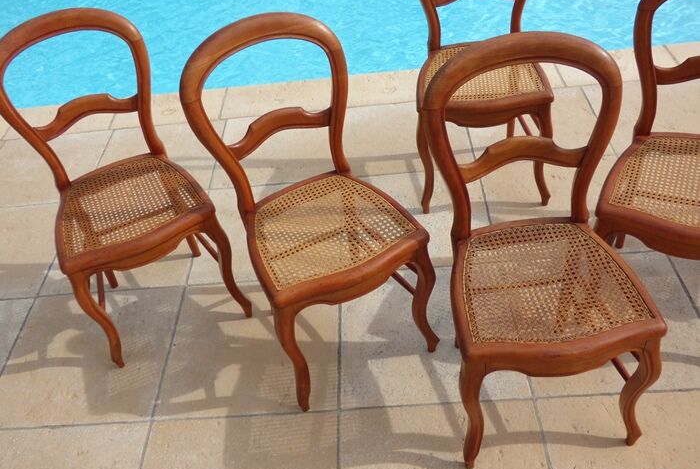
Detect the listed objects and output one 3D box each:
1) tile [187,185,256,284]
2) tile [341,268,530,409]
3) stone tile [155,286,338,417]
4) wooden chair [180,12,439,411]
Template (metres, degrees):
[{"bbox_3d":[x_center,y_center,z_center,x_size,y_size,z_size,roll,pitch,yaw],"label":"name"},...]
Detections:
[{"bbox_3d":[-0.284,-0.012,2.377,0.502,0.030,0.502,-4,42,4],"label":"tile"},{"bbox_3d":[0.228,0.290,1.964,0.502,0.030,0.502,-4,42,4],"label":"tile"},{"bbox_3d":[-0.283,0.330,1.997,0.502,0.030,0.502,-4,42,4],"label":"stone tile"},{"bbox_3d":[-0.082,-0.051,1.702,0.441,0.885,0.485,-23,44,-16],"label":"wooden chair"}]

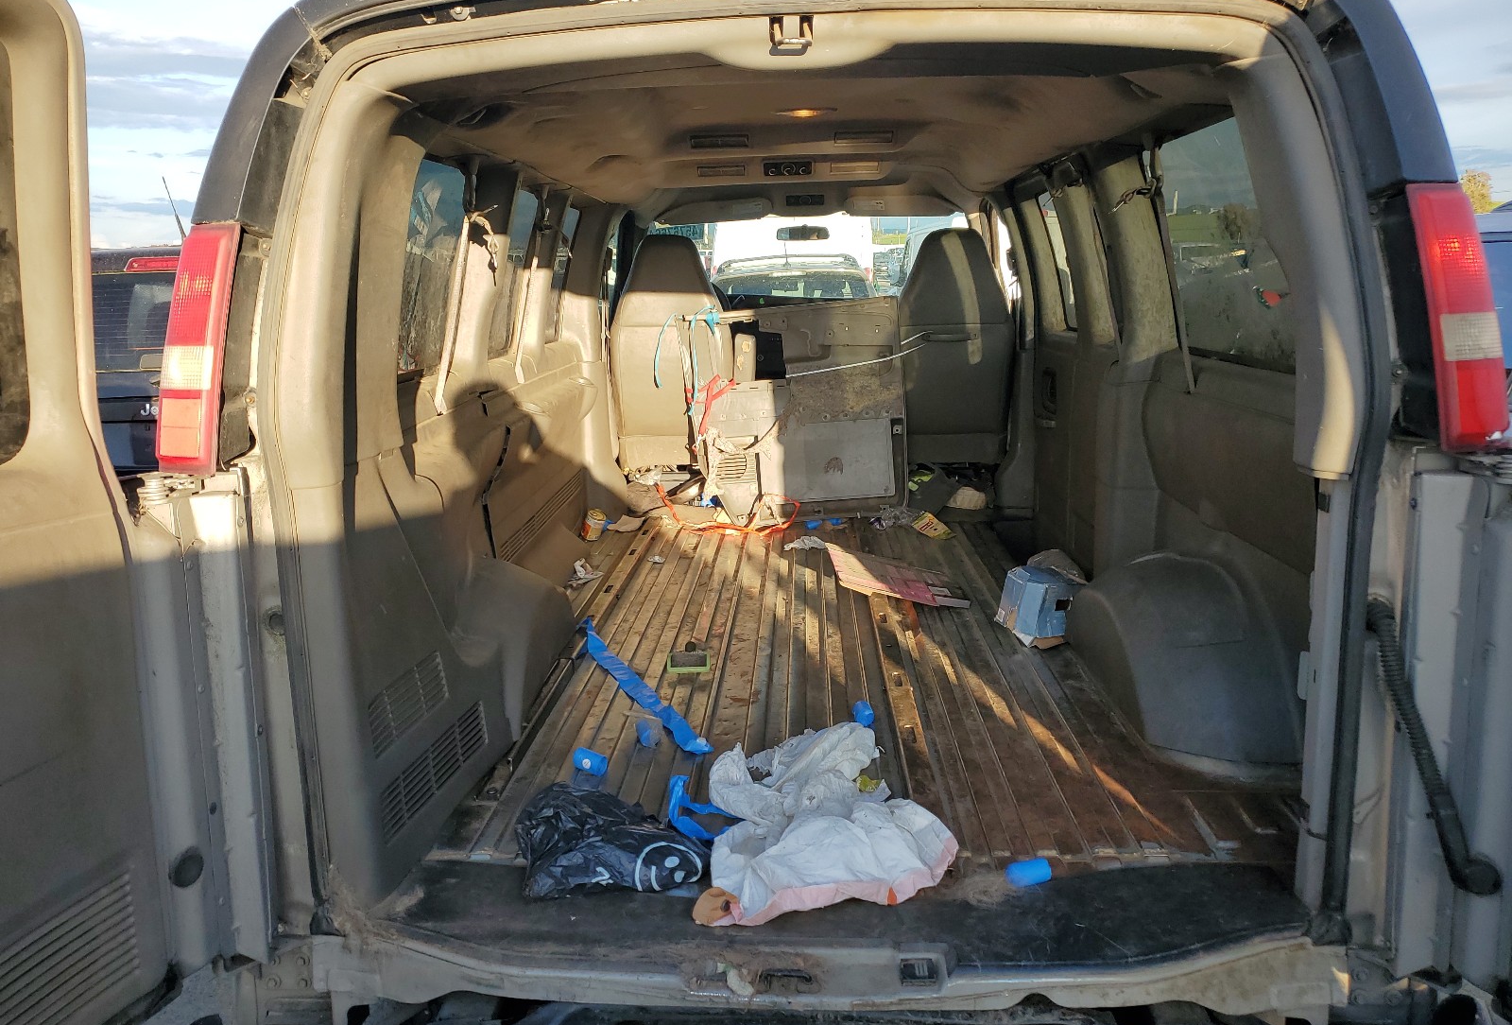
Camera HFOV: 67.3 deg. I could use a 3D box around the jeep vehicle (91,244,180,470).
[{"bbox_3d":[-2.210,-0.714,6.882,1.840,1.710,4.500,-1,13,3],"label":"jeep vehicle"}]

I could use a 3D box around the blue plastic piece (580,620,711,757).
[{"bbox_3d":[-0.301,0.411,2.841,0.085,0.045,0.995,-6,13,-22],"label":"blue plastic piece"}]

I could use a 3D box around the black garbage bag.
[{"bbox_3d":[-0.242,0.554,1.990,0.340,0.100,0.270,-1,11,3],"label":"black garbage bag"}]

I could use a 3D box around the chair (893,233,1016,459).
[{"bbox_3d":[0.820,-0.722,4.902,0.510,0.980,0.680,-1,11,3],"label":"chair"}]

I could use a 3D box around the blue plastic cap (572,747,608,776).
[{"bbox_3d":[-0.342,0.514,2.339,0.067,0.047,0.047,5,13,31],"label":"blue plastic cap"}]

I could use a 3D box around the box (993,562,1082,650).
[{"bbox_3d":[0.798,0.249,3.188,0.190,0.180,0.200,-4,12,-12],"label":"box"}]

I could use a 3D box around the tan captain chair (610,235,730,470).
[{"bbox_3d":[-0.338,-0.700,4.960,0.510,0.985,0.680,-1,11,3],"label":"tan captain chair"}]

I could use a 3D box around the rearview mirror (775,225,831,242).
[{"bbox_3d":[0.227,-1.340,5.459,0.262,0.078,0.050,1,12,14],"label":"rearview mirror"}]

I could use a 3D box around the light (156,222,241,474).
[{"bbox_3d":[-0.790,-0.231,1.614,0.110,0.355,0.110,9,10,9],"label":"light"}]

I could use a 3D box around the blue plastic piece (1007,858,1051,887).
[{"bbox_3d":[0.450,0.591,1.867,0.072,0.042,0.042,-4,12,-14],"label":"blue plastic piece"}]

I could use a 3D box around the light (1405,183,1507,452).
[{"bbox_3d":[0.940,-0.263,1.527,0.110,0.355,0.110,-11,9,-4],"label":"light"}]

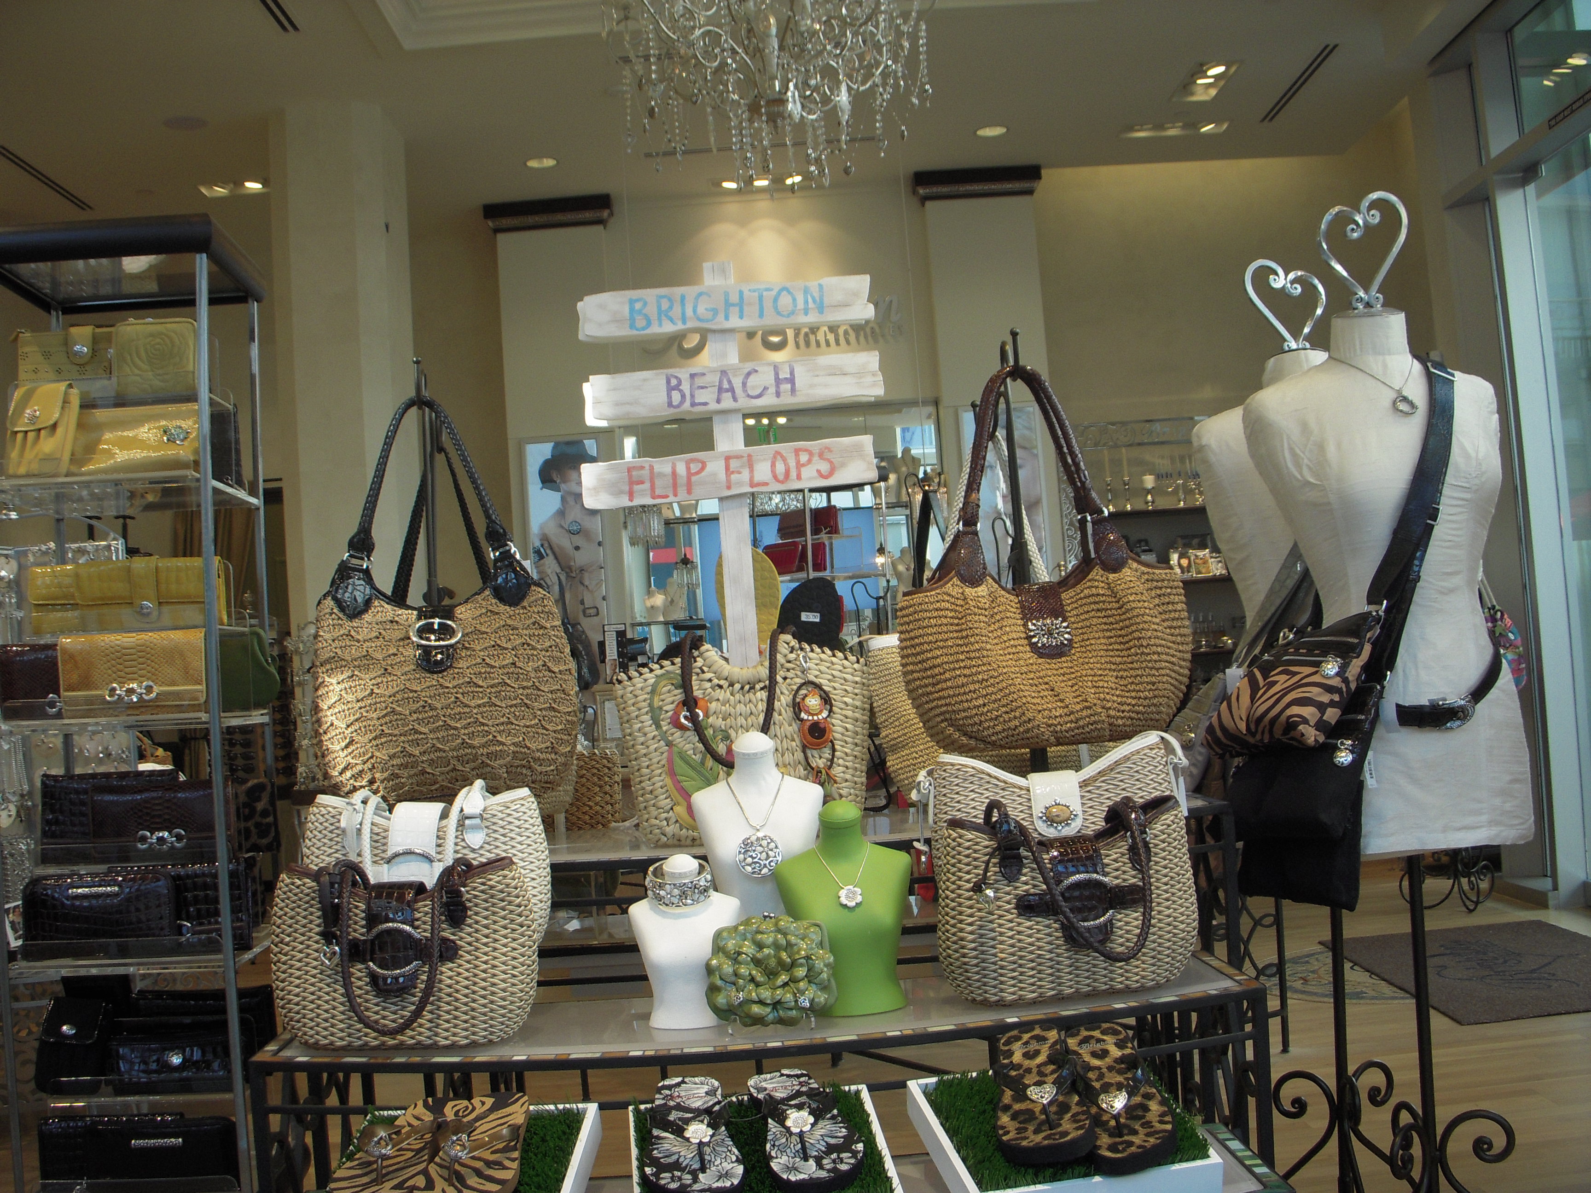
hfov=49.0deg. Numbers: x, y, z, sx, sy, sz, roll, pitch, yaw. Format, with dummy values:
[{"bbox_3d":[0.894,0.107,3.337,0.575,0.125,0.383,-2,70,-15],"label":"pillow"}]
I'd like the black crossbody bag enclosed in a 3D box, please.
[{"bbox_3d":[0.771,0.048,2.380,0.340,0.740,0.250,-5,-3,24],"label":"black crossbody bag"}]

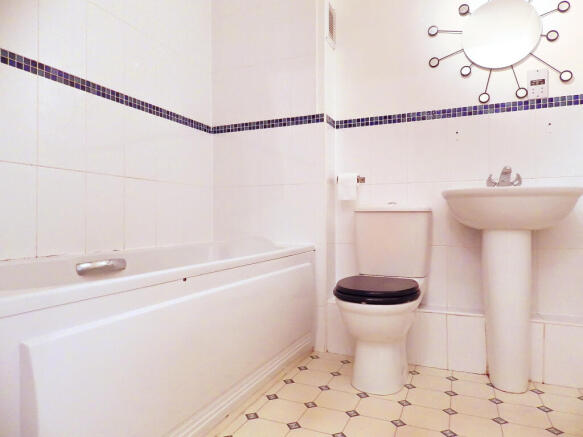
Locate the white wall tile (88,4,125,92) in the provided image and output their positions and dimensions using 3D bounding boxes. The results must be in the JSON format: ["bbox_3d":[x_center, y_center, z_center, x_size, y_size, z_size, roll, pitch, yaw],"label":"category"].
[{"bbox_3d":[-0.835,-0.755,1.663,0.010,0.340,0.200,0,0,24],"label":"white wall tile"}]

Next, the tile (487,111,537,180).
[{"bbox_3d":[1.089,-0.359,1.838,0.203,0.334,0.015,0,0,24],"label":"tile"}]

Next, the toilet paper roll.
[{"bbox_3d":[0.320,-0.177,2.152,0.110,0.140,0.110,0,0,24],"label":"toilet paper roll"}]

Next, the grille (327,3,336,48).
[{"bbox_3d":[0.241,-1.138,2.168,0.018,0.240,0.155,0,0,24],"label":"grille"}]

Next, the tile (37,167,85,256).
[{"bbox_3d":[-0.914,-0.028,1.475,0.015,0.334,0.200,0,0,24],"label":"tile"}]

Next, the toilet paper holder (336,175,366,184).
[{"bbox_3d":[0.341,-0.223,2.127,0.150,0.045,0.075,0,0,24],"label":"toilet paper holder"}]

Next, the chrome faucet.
[{"bbox_3d":[1.001,-0.186,1.743,0.145,0.115,0.130,0,0,24],"label":"chrome faucet"}]

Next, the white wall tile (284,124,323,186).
[{"bbox_3d":[0.067,-0.368,2.120,0.228,0.345,0.010,0,0,24],"label":"white wall tile"}]

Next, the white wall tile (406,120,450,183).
[{"bbox_3d":[0.743,-0.369,2.037,0.200,0.345,0.010,0,0,24],"label":"white wall tile"}]

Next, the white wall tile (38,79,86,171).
[{"bbox_3d":[-0.915,-0.368,1.481,0.010,0.340,0.200,0,0,24],"label":"white wall tile"}]

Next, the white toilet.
[{"bbox_3d":[0.452,0.337,1.787,0.390,0.800,0.680,0,0,24],"label":"white toilet"}]

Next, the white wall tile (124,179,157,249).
[{"bbox_3d":[-0.749,-0.028,1.839,0.015,0.334,0.200,0,0,24],"label":"white wall tile"}]

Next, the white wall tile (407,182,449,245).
[{"bbox_3d":[0.743,-0.024,2.036,0.200,0.345,0.010,0,0,24],"label":"white wall tile"}]

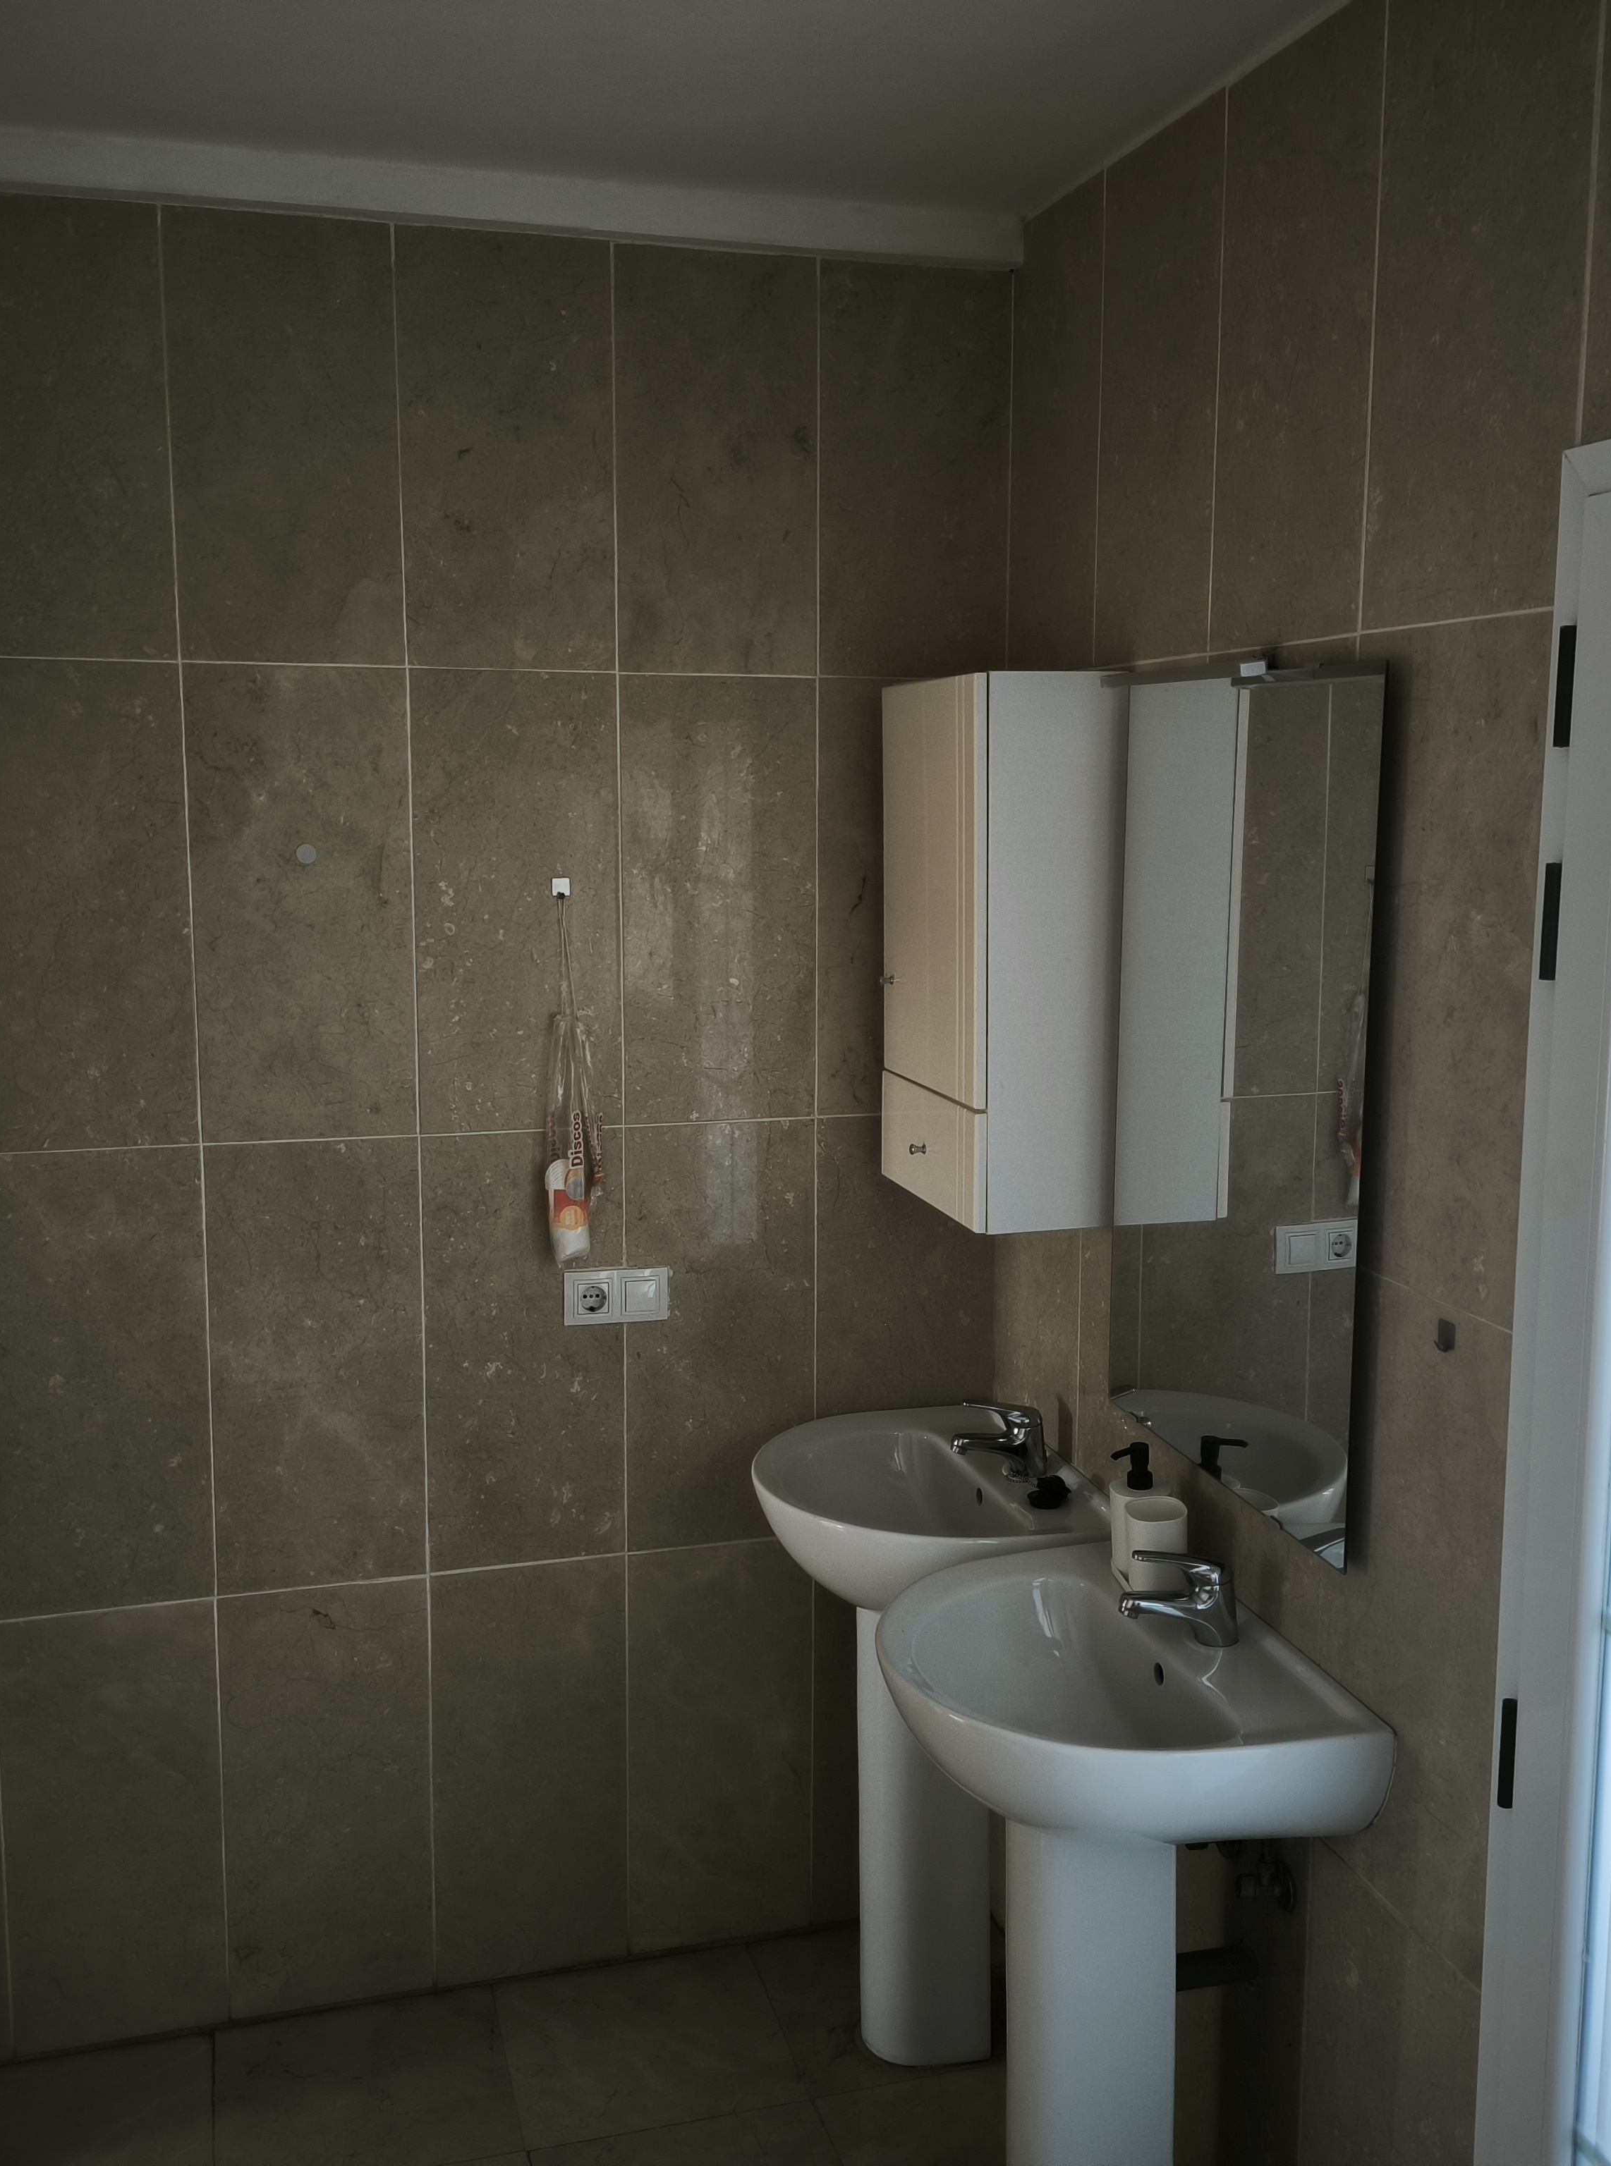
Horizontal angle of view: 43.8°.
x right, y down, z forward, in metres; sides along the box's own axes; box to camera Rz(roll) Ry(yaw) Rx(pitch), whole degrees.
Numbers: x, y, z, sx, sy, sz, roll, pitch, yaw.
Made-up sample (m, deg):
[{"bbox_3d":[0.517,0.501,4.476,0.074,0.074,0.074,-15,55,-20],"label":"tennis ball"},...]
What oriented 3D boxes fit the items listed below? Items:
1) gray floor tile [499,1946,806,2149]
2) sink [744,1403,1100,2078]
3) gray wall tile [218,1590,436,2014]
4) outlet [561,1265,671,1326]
[{"bbox_3d":[-0.231,1.413,2.934,0.400,0.015,0.395,-2,9,-16],"label":"gray floor tile"},{"bbox_3d":[0.154,0.970,2.901,0.463,0.867,0.562,-2,9,-16],"label":"sink"},{"bbox_3d":[-0.688,1.033,2.898,0.288,0.639,0.010,-2,9,-16],"label":"gray wall tile"},{"bbox_3d":[-0.278,0.320,2.977,0.156,0.081,0.015,-2,9,-16],"label":"outlet"}]

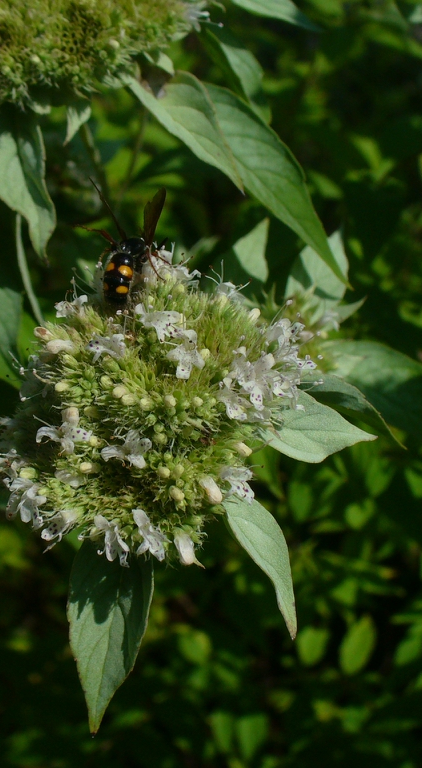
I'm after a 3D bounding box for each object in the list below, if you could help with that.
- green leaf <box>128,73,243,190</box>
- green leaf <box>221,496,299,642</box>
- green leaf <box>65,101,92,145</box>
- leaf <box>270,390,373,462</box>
[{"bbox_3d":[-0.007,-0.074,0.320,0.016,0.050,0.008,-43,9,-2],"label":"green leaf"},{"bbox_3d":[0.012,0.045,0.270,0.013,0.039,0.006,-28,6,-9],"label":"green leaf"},{"bbox_3d":[-0.023,-0.045,0.190,0.005,0.003,0.011,24,74,7],"label":"green leaf"},{"bbox_3d":[0.016,0.006,0.157,0.018,0.004,0.012,13,52,3],"label":"leaf"}]

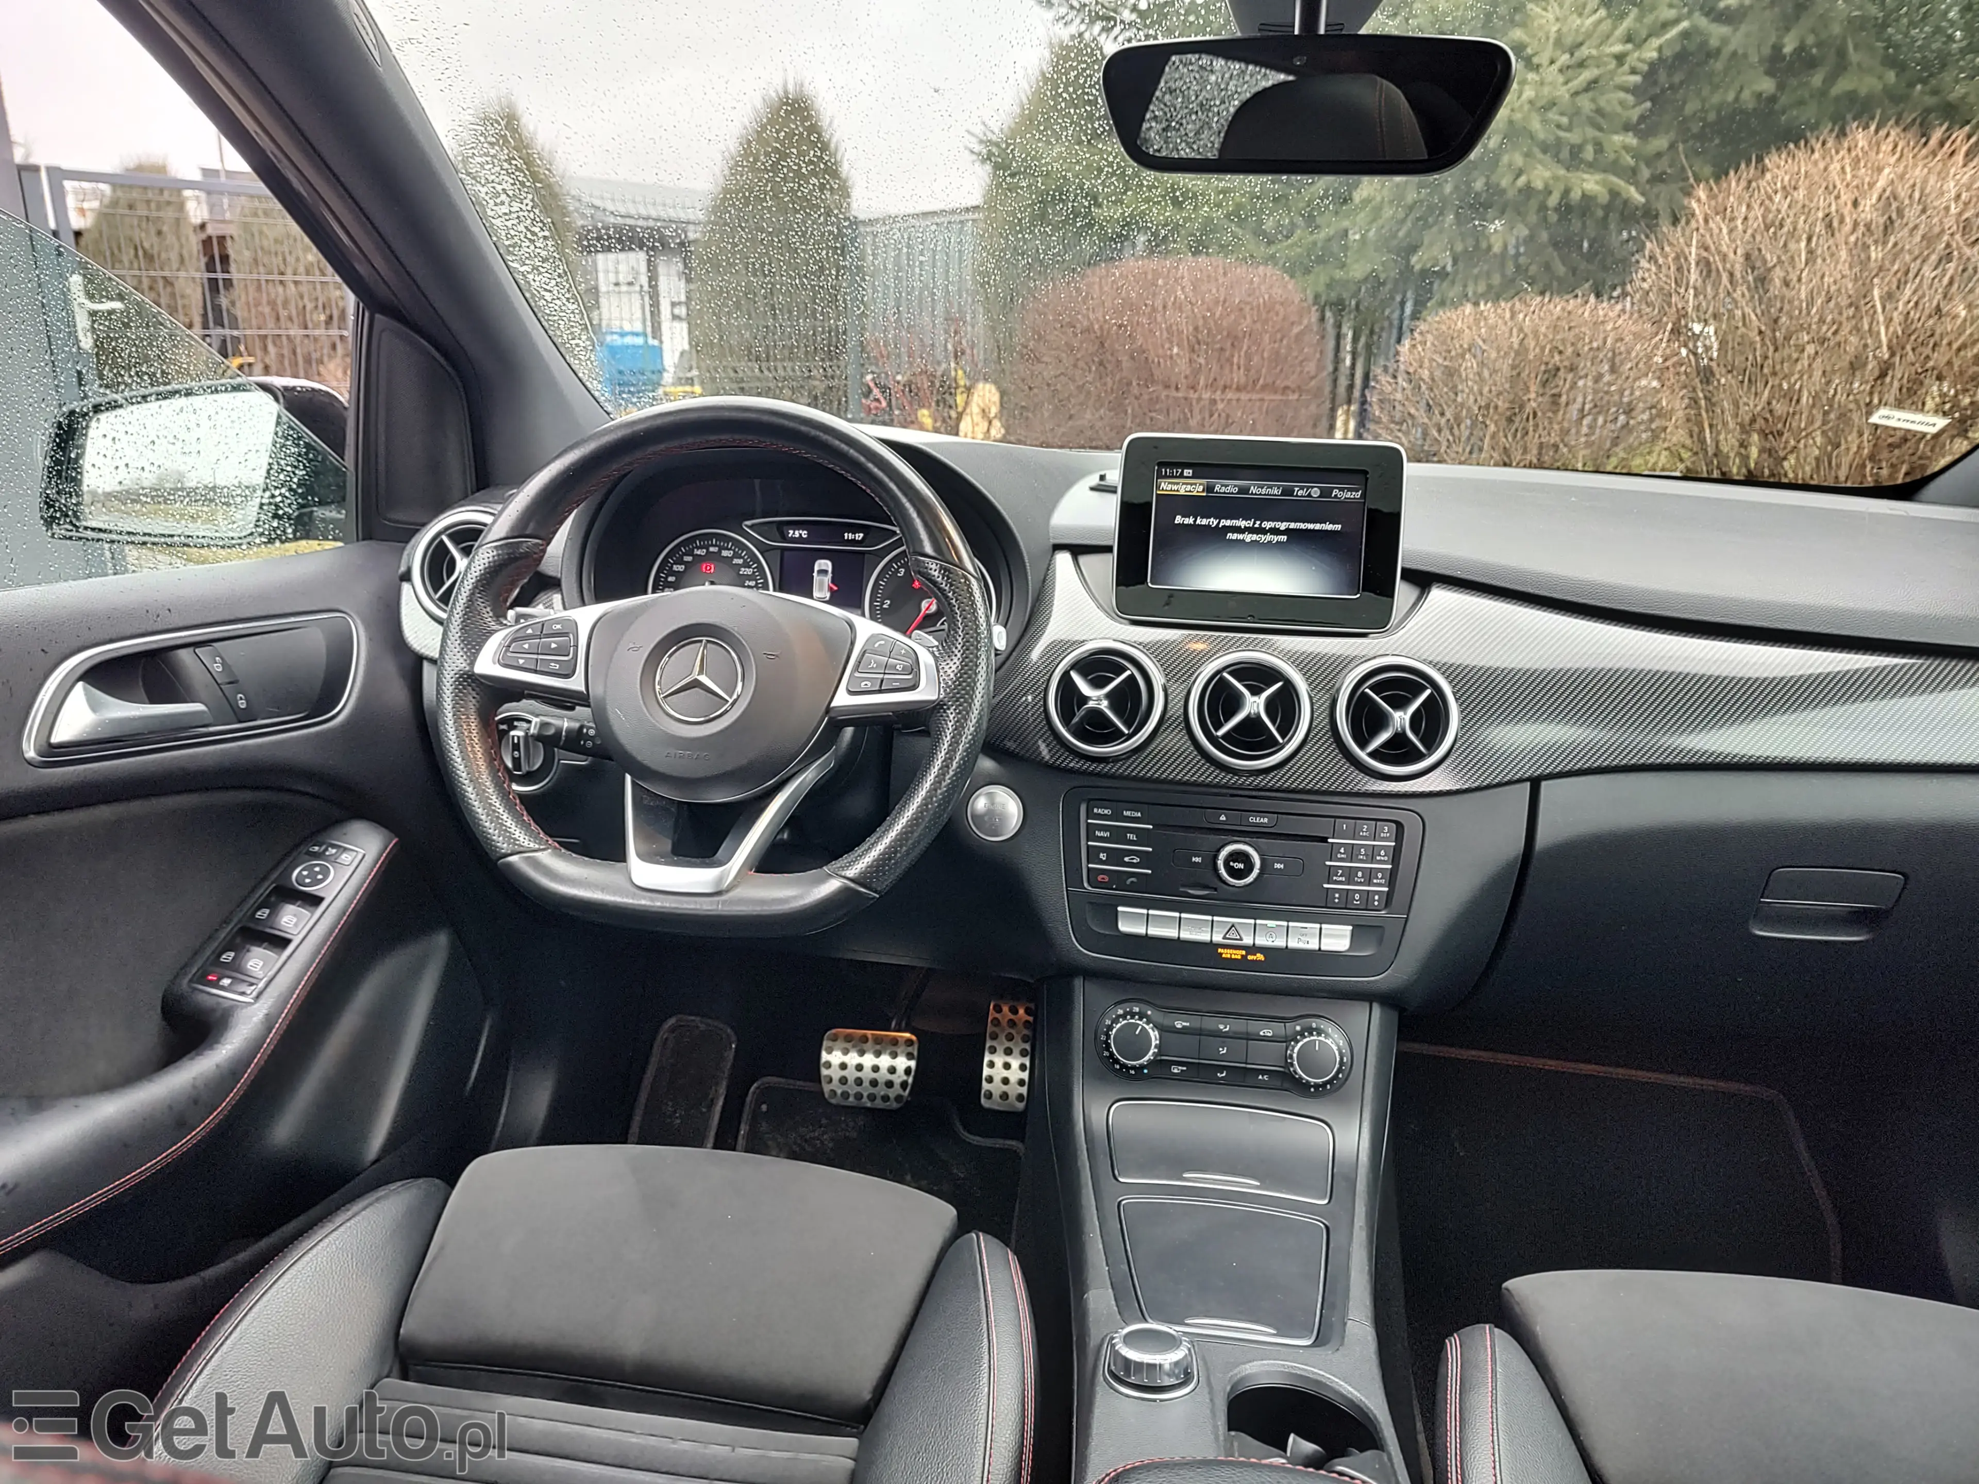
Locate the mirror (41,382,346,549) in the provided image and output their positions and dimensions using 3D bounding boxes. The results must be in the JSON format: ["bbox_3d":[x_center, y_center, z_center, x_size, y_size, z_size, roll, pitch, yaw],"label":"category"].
[{"bbox_3d":[-0.675,-0.241,1.140,0.220,0.142,0.120,1,12,0],"label":"mirror"}]

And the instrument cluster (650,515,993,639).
[{"bbox_3d":[-0.135,-0.123,1.100,0.295,0.125,0.050,3,-3,7],"label":"instrument cluster"}]

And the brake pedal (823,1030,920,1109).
[{"bbox_3d":[-0.121,0.329,1.324,0.096,0.078,0.028,3,-15,7],"label":"brake pedal"}]

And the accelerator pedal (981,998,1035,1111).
[{"bbox_3d":[0.020,0.324,1.355,0.046,0.118,0.025,3,-17,7],"label":"accelerator pedal"}]

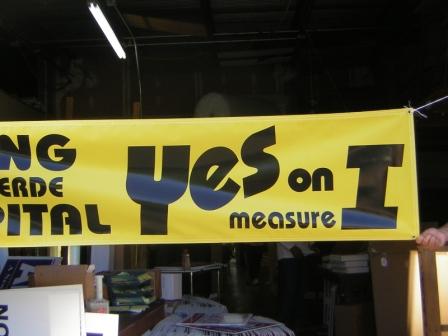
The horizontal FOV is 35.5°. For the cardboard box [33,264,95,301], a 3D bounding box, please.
[{"bbox_3d":[-0.800,0.600,3.500,0.280,0.220,0.220,0,-1,0],"label":"cardboard box"}]

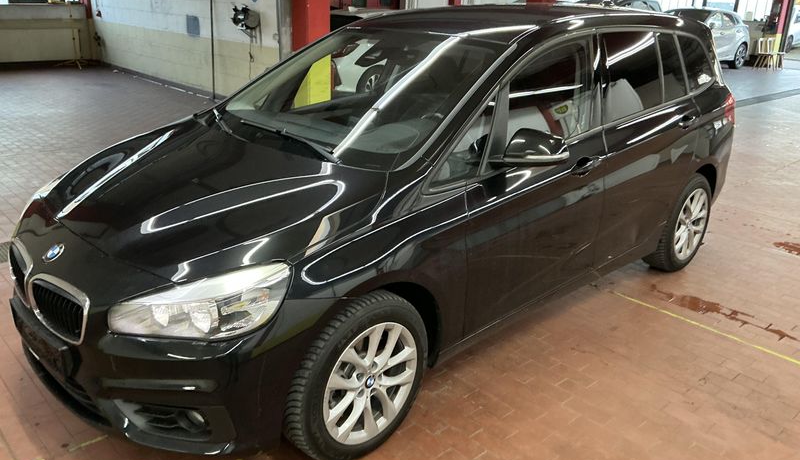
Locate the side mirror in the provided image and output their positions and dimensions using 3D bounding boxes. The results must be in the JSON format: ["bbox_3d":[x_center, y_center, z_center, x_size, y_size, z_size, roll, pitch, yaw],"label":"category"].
[{"bbox_3d":[0.530,-0.341,2.597,0.200,0.165,0.220,-16,26,-42],"label":"side mirror"}]

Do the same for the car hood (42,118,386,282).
[{"bbox_3d":[-0.840,-0.193,2.578,0.830,0.340,1.480,-16,26,-42],"label":"car hood"}]

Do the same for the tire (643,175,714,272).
[{"bbox_3d":[1.836,-0.063,4.280,0.655,0.655,0.210,-17,27,-41],"label":"tire"}]

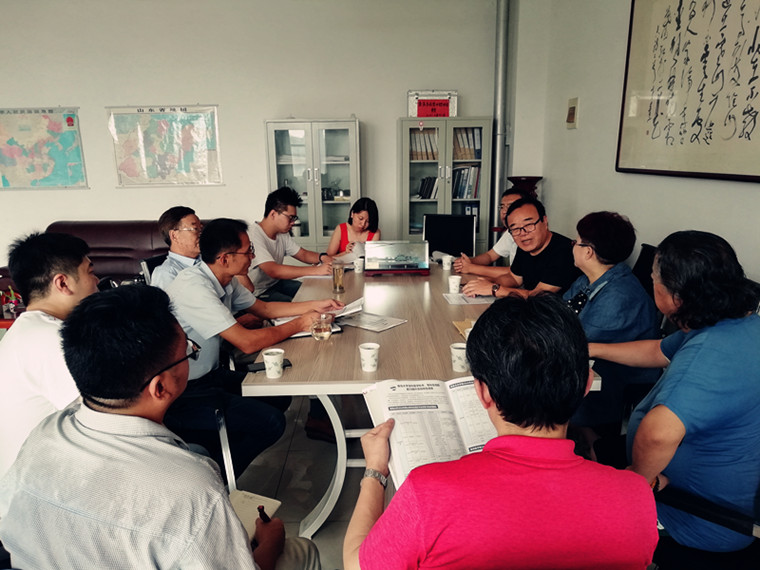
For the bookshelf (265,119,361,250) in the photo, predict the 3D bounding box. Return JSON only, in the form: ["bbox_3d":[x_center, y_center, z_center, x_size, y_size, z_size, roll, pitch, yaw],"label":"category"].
[{"bbox_3d":[-0.628,-0.718,5.780,0.870,1.800,0.400,-1,13,0],"label":"bookshelf"}]

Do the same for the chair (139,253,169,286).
[{"bbox_3d":[-0.919,0.288,3.238,0.600,0.990,0.540,2,13,11],"label":"chair"}]

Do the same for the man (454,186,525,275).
[{"bbox_3d":[0.803,-0.005,3.804,0.750,1.260,0.520,-5,14,-18],"label":"man"}]

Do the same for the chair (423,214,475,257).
[{"bbox_3d":[0.536,-0.049,4.633,0.530,0.980,0.600,2,13,13],"label":"chair"}]

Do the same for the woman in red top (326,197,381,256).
[{"bbox_3d":[-0.172,-0.075,4.342,0.450,1.180,0.720,-2,13,-3],"label":"woman in red top"}]

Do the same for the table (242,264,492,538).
[{"bbox_3d":[0.135,0.425,3.127,1.190,0.745,2.360,-1,13,0],"label":"table"}]

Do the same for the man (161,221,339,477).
[{"bbox_3d":[-0.542,0.326,2.471,0.780,1.250,0.550,-4,13,-14],"label":"man"}]

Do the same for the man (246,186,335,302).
[{"bbox_3d":[-0.535,0.041,3.575,0.690,1.310,0.530,-2,13,-6],"label":"man"}]

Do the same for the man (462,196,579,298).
[{"bbox_3d":[0.801,0.161,3.104,0.720,1.250,0.550,-9,15,-31],"label":"man"}]

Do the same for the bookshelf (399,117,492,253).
[{"bbox_3d":[0.639,-0.738,5.789,0.870,1.800,0.400,-1,13,0],"label":"bookshelf"}]

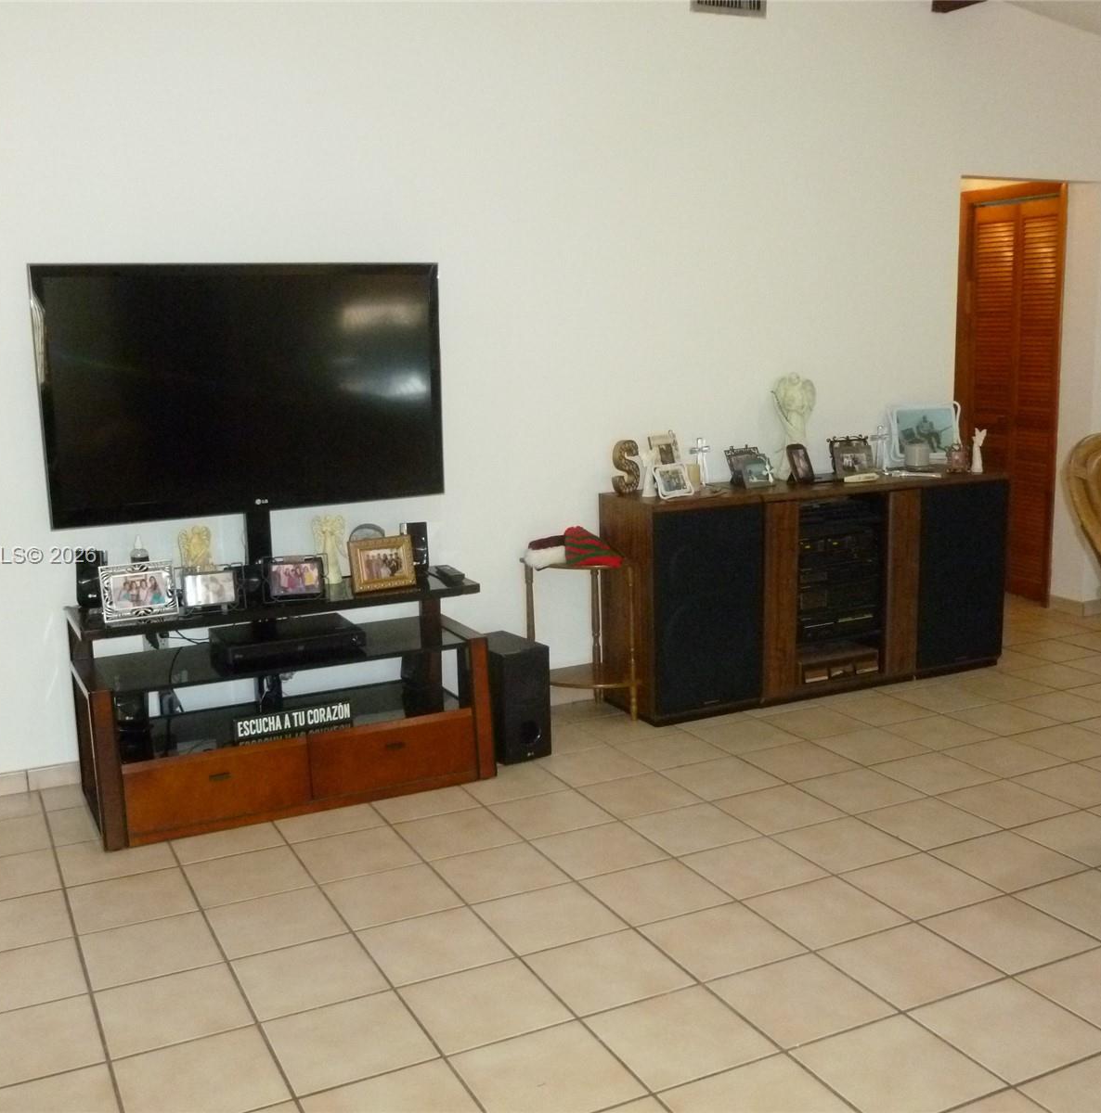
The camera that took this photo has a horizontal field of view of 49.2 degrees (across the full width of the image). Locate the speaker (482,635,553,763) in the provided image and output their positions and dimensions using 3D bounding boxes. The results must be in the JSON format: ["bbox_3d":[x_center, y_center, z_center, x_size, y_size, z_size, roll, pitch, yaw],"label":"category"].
[{"bbox_3d":[-0.164,0.501,4.292,0.187,0.390,0.310,-8,11,-33],"label":"speaker"}]

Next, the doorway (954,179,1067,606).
[{"bbox_3d":[2.507,-0.852,6.520,0.120,2.170,0.720,-6,10,-25],"label":"doorway"}]

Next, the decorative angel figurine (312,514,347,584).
[{"bbox_3d":[-0.748,-0.027,4.064,0.117,0.240,0.075,-5,10,-19],"label":"decorative angel figurine"}]

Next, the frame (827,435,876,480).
[{"bbox_3d":[1.299,-0.431,5.209,0.220,0.165,0.085,-7,3,-28],"label":"frame"}]

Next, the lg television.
[{"bbox_3d":[-0.968,-0.541,3.903,1.280,0.785,0.070,-6,12,-25],"label":"lg television"}]

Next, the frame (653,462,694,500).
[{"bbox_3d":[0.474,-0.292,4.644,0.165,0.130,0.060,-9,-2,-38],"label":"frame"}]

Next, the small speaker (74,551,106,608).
[{"bbox_3d":[-1.451,0.068,3.803,0.085,0.180,0.080,-3,9,-7],"label":"small speaker"}]

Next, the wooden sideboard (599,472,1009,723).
[{"bbox_3d":[1.080,0.116,5.034,1.752,0.832,0.450,-6,10,-25],"label":"wooden sideboard"}]

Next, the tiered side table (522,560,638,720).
[{"bbox_3d":[0.116,0.324,4.633,0.345,0.610,0.355,-6,10,-25],"label":"tiered side table"}]

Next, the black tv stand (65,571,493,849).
[{"bbox_3d":[-0.871,0.448,3.965,1.250,0.645,0.540,-6,10,-25],"label":"black tv stand"}]

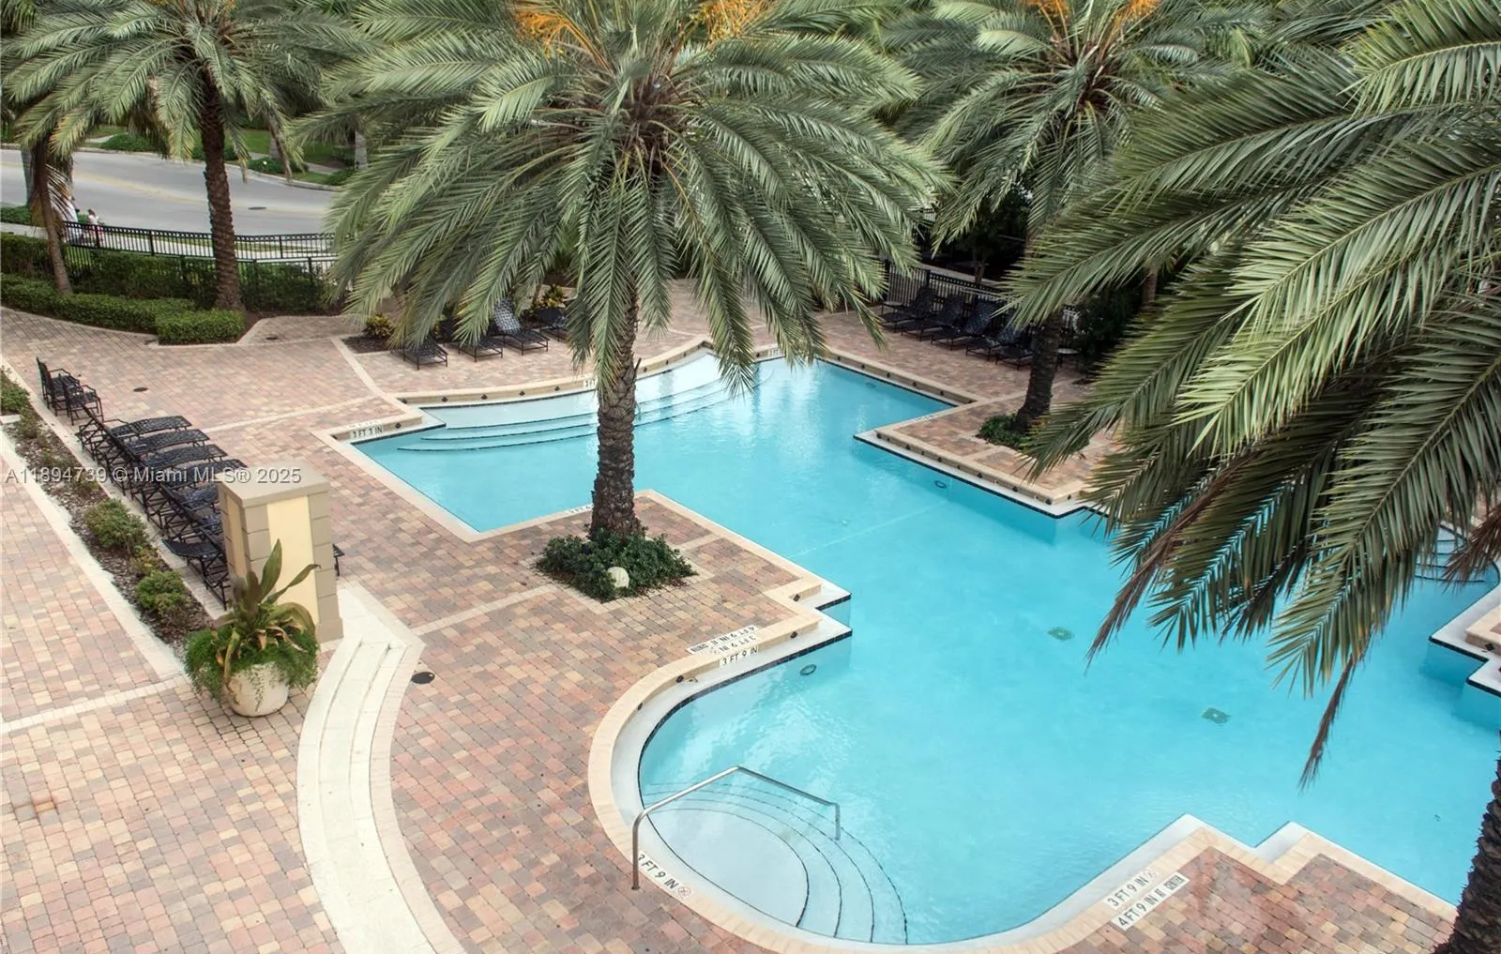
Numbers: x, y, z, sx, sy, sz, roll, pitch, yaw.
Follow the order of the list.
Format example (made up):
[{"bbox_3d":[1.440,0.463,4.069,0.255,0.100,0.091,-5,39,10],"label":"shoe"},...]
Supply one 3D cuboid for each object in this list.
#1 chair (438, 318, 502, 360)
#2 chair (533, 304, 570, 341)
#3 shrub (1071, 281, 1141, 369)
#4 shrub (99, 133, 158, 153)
[{"bbox_3d":[-6.509,-3.300,26.204,0.700,0.820,1.880,-15,28,-39],"label":"chair"},{"bbox_3d":[-4.417,-3.655,27.137,0.700,0.620,1.900,-15,28,-37],"label":"chair"},{"bbox_3d":[8.537,-3.669,26.929,1.650,2.150,1.650,-16,28,-39],"label":"shrub"},{"bbox_3d":[-35.520,-19.096,63.927,2.900,0.840,2.500,-8,24,-27],"label":"shrub"}]

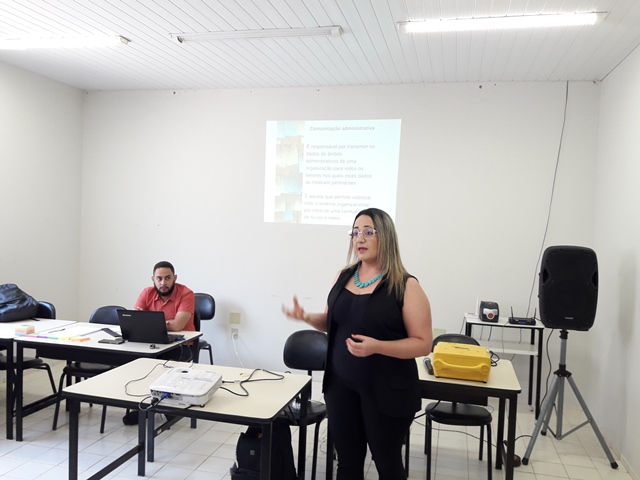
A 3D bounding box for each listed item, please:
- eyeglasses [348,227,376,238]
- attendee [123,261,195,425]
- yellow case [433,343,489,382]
[{"bbox_3d":[0.221,-0.033,2.241,0.140,0.048,0.140,4,3,39],"label":"eyeglasses"},{"bbox_3d":[-1.257,0.813,4.278,0.550,1.250,0.720,2,2,3],"label":"attendee"},{"bbox_3d":[0.872,0.745,3.189,0.315,0.155,0.290,2,3,15],"label":"yellow case"}]

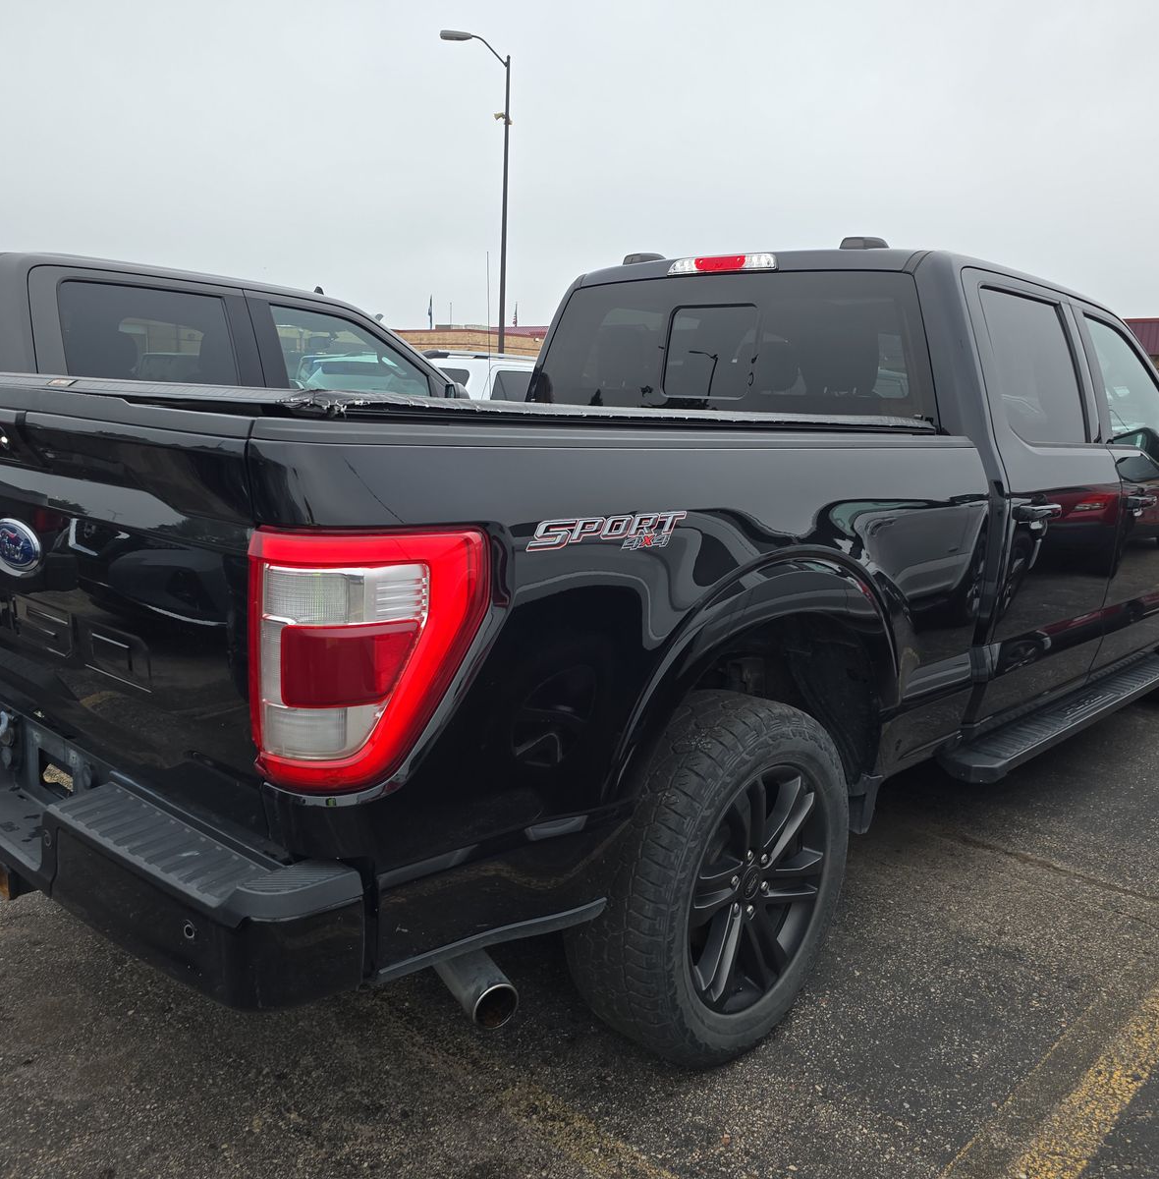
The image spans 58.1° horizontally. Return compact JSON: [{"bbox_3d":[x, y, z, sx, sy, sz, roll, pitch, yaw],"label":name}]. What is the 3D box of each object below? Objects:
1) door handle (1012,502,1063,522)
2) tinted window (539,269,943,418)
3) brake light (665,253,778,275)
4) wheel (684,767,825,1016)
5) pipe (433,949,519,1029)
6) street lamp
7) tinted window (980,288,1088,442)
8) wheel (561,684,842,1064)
[{"bbox_3d":[1.337,-0.229,3.061,0.065,0.065,0.300,12,14,42],"label":"door handle"},{"bbox_3d":[0.433,-0.785,3.422,1.620,0.485,0.070,12,3,42],"label":"tinted window"},{"bbox_3d":[0.469,-1.060,3.402,0.440,0.060,0.055,12,14,42],"label":"brake light"},{"bbox_3d":[0.318,0.626,2.312,0.220,0.550,0.550,12,14,42],"label":"wheel"},{"bbox_3d":[-0.200,0.696,1.916,0.092,0.092,0.260,-3,12,-25],"label":"pipe"},{"bbox_3d":[-2.461,-7.944,24.318,1.650,9.450,0.380,1,11,-6],"label":"street lamp"},{"bbox_3d":[1.460,-0.695,3.311,0.040,0.490,0.700,-12,-2,44],"label":"tinted window"},{"bbox_3d":[0.312,0.620,2.317,0.280,0.800,0.800,12,14,42],"label":"wheel"}]

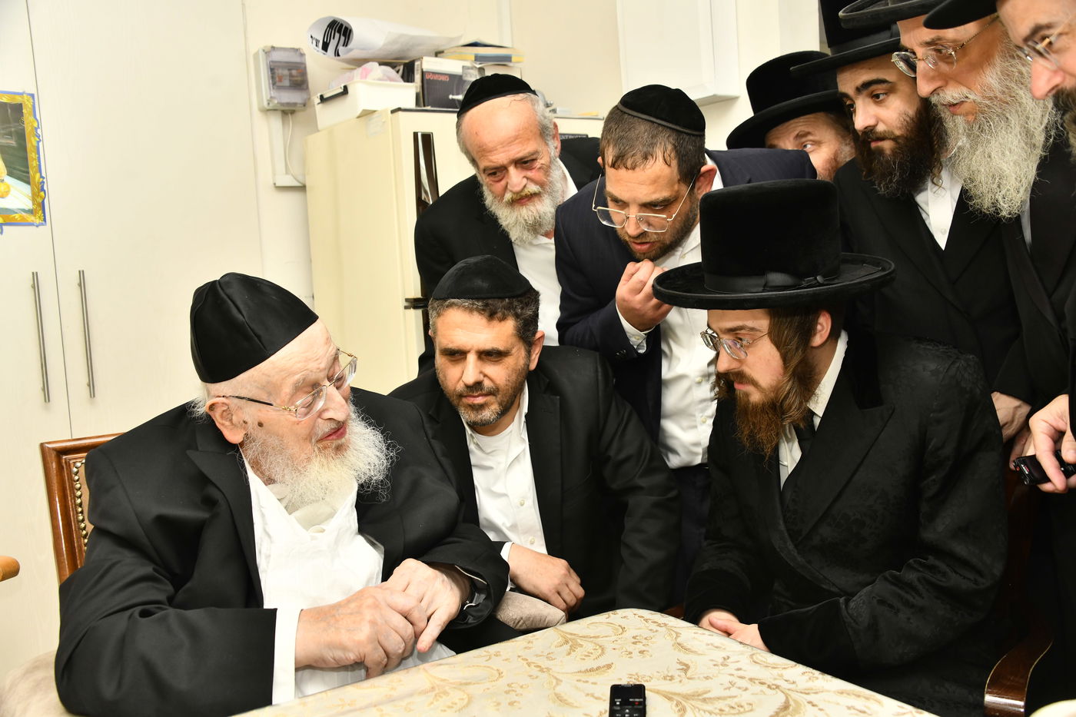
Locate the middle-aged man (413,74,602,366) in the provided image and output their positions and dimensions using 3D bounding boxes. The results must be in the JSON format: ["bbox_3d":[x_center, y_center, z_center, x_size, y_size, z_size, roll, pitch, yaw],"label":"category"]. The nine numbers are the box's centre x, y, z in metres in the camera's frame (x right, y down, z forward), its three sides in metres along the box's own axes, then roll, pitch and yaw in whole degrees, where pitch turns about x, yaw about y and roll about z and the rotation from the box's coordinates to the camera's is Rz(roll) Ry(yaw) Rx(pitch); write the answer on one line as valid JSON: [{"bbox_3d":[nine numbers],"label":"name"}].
[{"bbox_3d":[0.019,0.262,2.211,0.560,1.660,0.560,-2,6,10],"label":"middle-aged man"}]

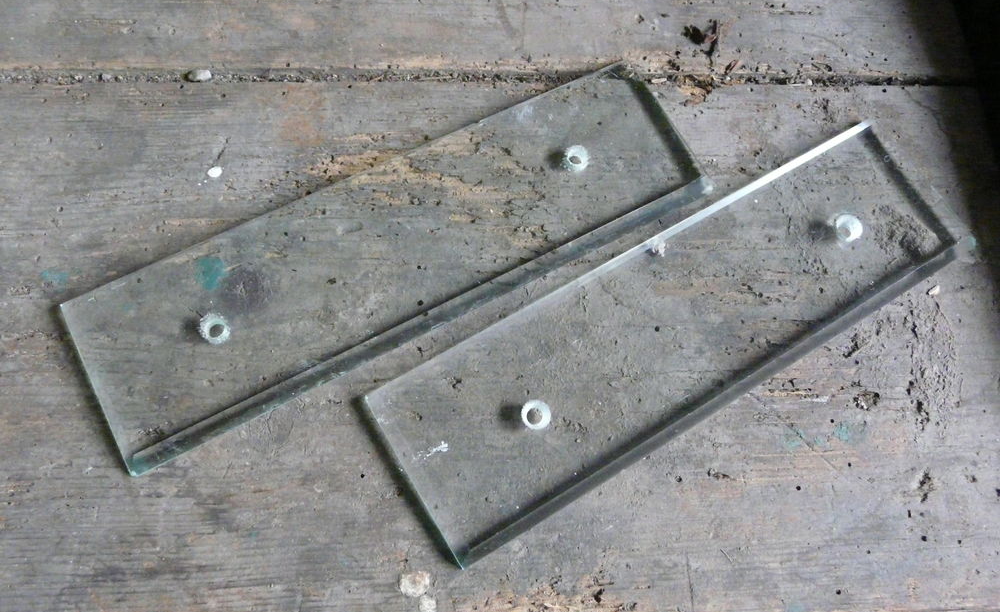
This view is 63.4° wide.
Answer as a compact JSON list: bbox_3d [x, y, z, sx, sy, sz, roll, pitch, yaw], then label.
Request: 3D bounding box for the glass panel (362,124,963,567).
[{"bbox_3d":[0.091,0.004,0.380,0.300,0.010,0.082,-29,73,-15],"label":"glass panel"}]

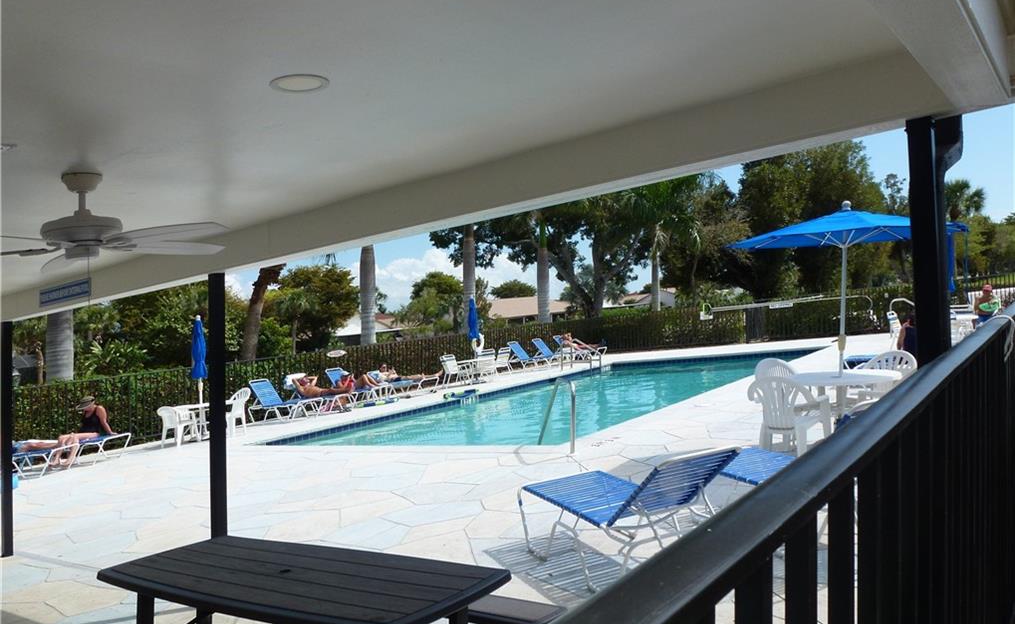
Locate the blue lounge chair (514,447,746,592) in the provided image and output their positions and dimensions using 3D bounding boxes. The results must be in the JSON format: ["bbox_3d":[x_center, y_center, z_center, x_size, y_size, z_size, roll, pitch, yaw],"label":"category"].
[{"bbox_3d":[0.755,1.185,4.420,0.660,0.860,1.760,-3,-2,-24],"label":"blue lounge chair"}]

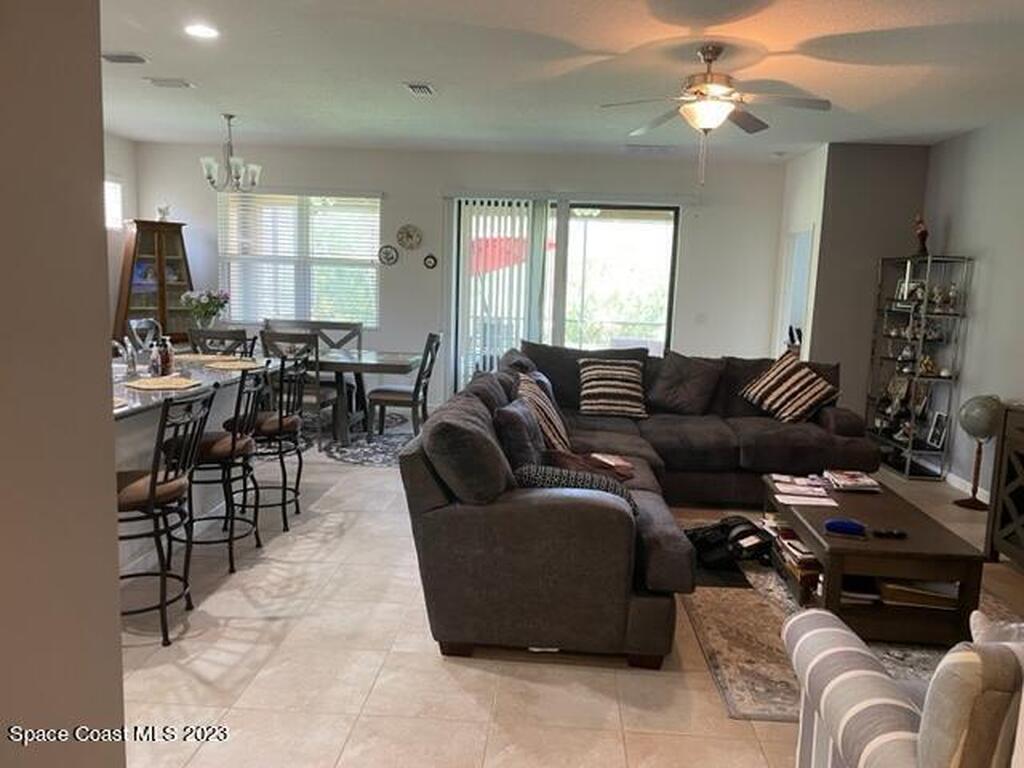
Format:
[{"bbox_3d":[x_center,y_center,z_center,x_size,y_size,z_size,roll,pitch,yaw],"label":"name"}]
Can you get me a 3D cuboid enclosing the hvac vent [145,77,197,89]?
[{"bbox_3d":[-2.433,-2.142,5.497,0.333,0.025,0.242,2,8,3],"label":"hvac vent"}]

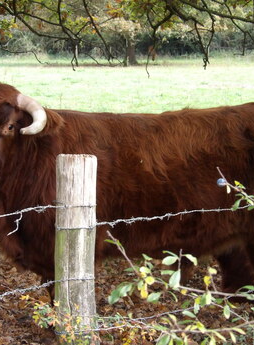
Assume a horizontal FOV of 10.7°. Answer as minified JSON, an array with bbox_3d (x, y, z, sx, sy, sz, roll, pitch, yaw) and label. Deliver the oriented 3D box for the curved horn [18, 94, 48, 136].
[{"bbox_3d":[-0.453,-0.283,6.500,0.160,0.190,0.230,2,6,17],"label":"curved horn"}]

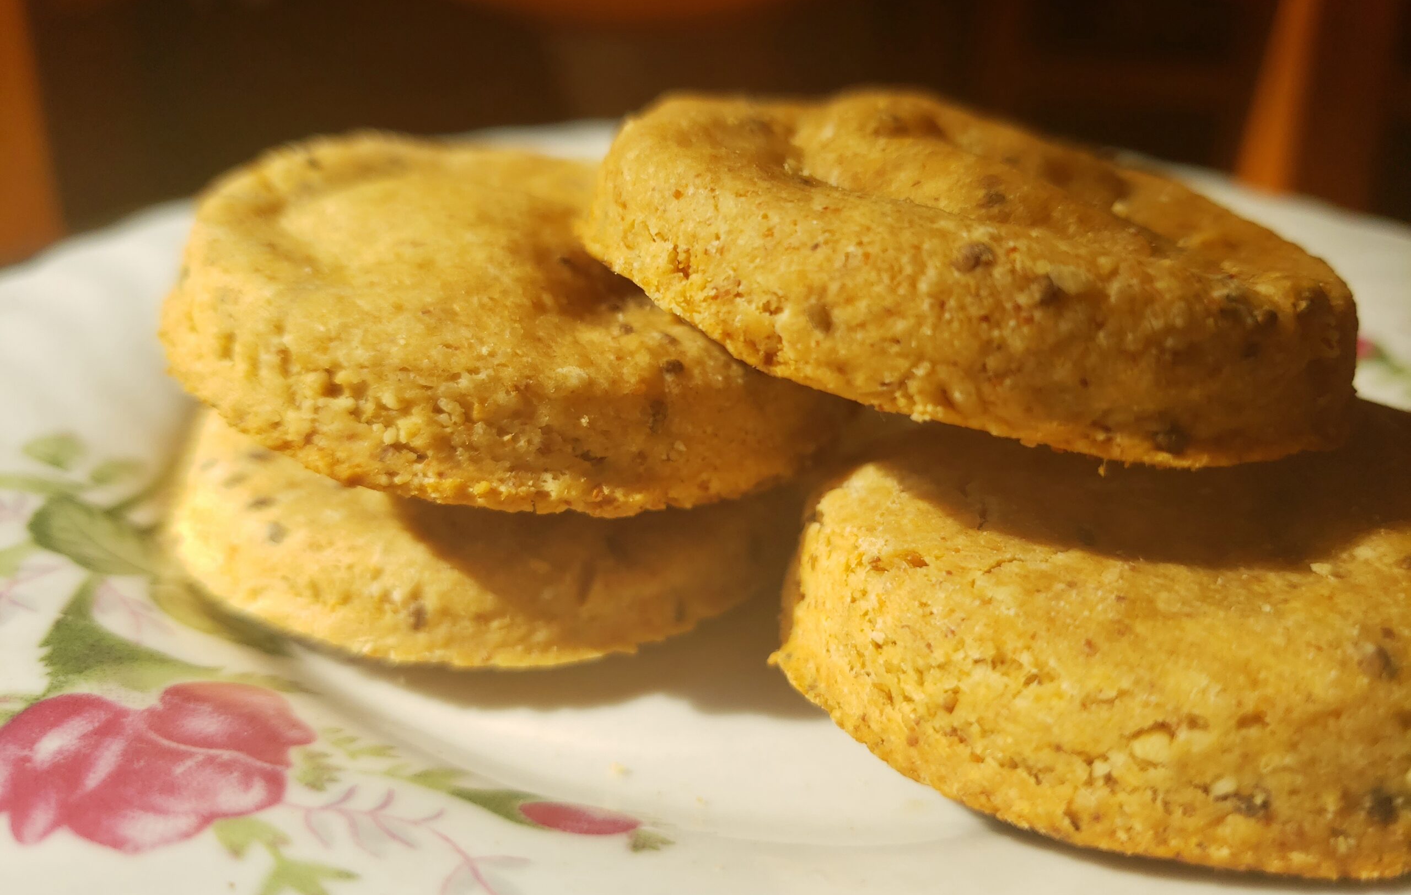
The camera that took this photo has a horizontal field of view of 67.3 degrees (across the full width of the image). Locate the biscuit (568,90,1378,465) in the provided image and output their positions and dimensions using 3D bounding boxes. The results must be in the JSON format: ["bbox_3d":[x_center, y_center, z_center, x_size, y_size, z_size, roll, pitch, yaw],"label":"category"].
[{"bbox_3d":[0.026,-0.022,0.103,0.073,0.013,0.073,12,26,0],"label":"biscuit"}]

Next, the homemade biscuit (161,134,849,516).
[{"bbox_3d":[-0.018,-0.018,0.112,0.072,0.013,0.072,11,28,0],"label":"homemade biscuit"}]

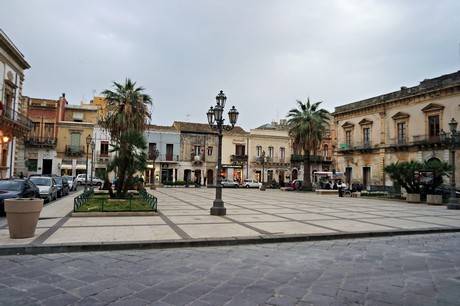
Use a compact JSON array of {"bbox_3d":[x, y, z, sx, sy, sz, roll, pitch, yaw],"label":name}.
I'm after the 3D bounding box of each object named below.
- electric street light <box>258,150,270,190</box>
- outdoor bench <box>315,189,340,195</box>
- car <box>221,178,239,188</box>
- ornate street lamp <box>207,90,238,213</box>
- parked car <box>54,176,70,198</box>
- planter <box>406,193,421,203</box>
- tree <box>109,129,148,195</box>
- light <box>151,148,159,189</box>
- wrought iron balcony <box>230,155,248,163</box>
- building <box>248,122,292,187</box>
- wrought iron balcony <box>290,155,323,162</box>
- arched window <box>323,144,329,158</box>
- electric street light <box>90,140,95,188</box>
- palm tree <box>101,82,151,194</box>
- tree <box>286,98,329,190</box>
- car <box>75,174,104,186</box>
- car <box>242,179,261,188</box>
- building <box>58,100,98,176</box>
[{"bbox_3d":[4.352,2.128,39.703,1.300,5.300,1.300,3,-5,-19],"label":"electric street light"},{"bbox_3d":[10.689,4.321,33.516,3.000,0.500,0.600,3,-4,-20],"label":"outdoor bench"},{"bbox_3d":[-0.197,5.136,51.545,3.750,1.430,1.600,3,-4,-20],"label":"car"},{"bbox_3d":[-0.378,-0.006,12.964,1.360,5.180,1.300,3,-4,-20],"label":"ornate street lamp"},{"bbox_3d":[-12.853,2.406,22.347,1.700,1.480,4.000,3,-4,-20],"label":"parked car"},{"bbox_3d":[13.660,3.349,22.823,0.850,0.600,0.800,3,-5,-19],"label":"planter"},{"bbox_3d":[-5.564,0.559,16.919,2.200,3.750,2.200,3,-4,-20],"label":"tree"},{"bbox_3d":[-9.119,1.666,37.407,1.300,5.400,1.300,3,-5,-19],"label":"light"},{"bbox_3d":[1.604,0.976,50.677,2.700,1.300,0.900,3,-5,-19],"label":"wrought iron balcony"},{"bbox_3d":[5.912,0.778,61.558,8.600,11.800,10.000,3,-4,-20],"label":"building"},{"bbox_3d":[13.936,0.989,55.095,6.400,1.300,0.950,3,-5,-19],"label":"wrought iron balcony"},{"bbox_3d":[17.880,-0.316,56.947,1.100,2.500,0.300,3,-5,-19],"label":"arched window"},{"bbox_3d":[-16.416,1.485,36.707,0.550,5.400,0.550,3,-5,-19],"label":"electric street light"},{"bbox_3d":[-6.483,-0.870,19.488,3.200,7.500,3.200,3,-5,-19],"label":"palm tree"},{"bbox_3d":[10.740,-1.146,41.976,5.800,12.400,5.800,3,-5,-19],"label":"tree"},{"bbox_3d":[-19.709,3.841,43.048,3.900,1.500,1.680,3,-4,-20],"label":"car"},{"bbox_3d":[4.048,5.250,52.545,3.700,1.430,1.600,3,-4,-20],"label":"car"},{"bbox_3d":[-22.581,-0.591,46.977,5.000,11.000,7.500,3,-5,-19],"label":"building"}]

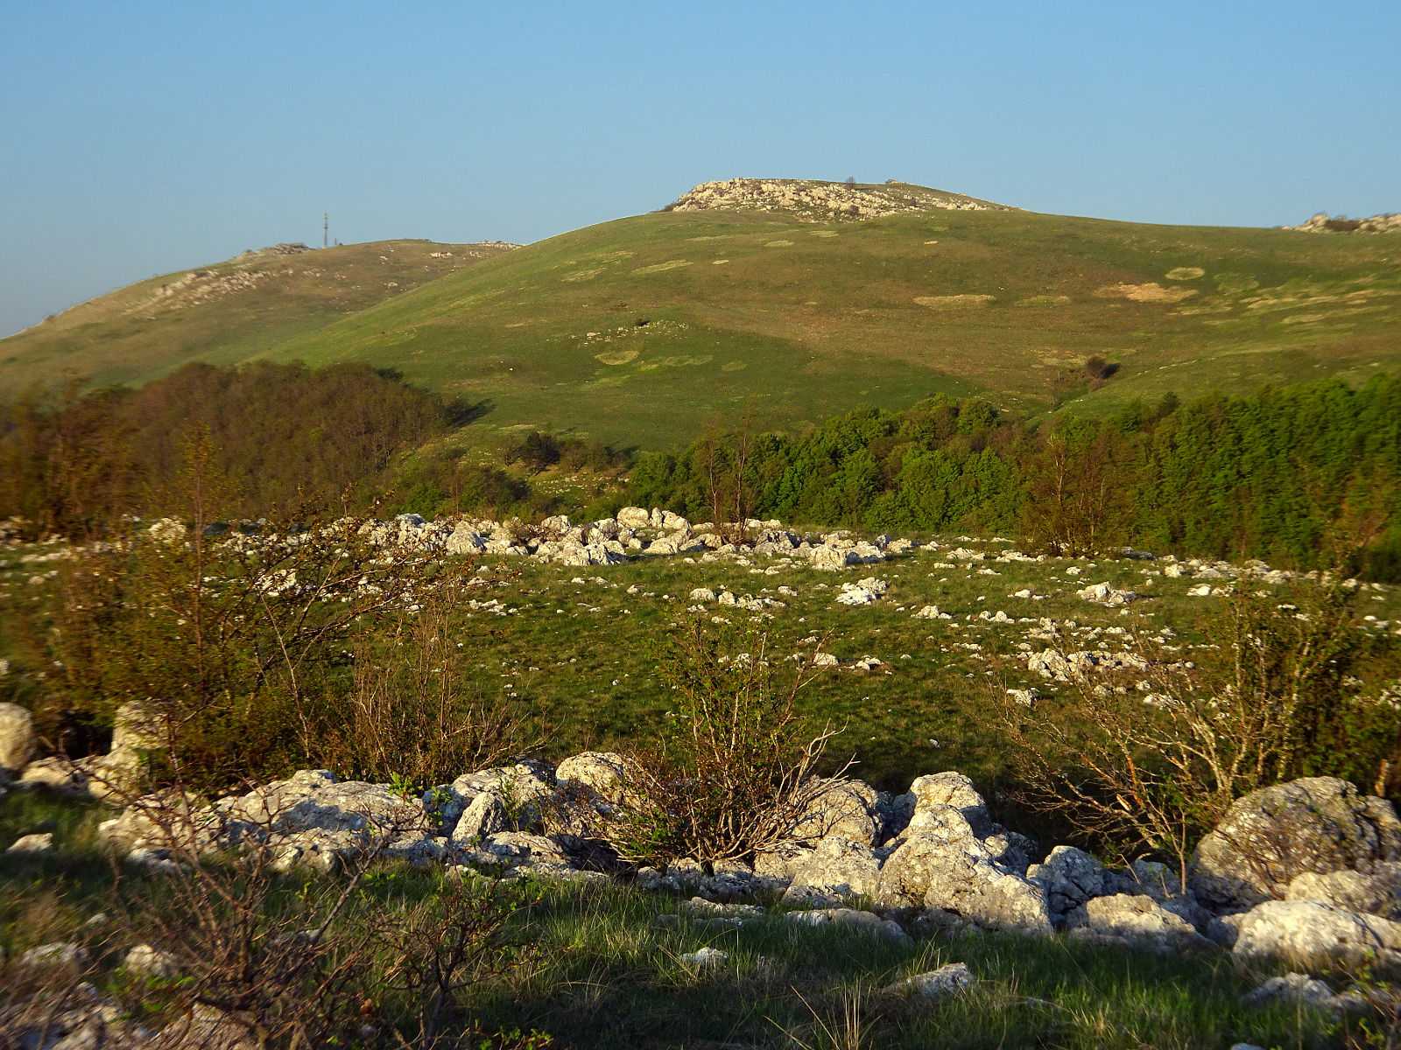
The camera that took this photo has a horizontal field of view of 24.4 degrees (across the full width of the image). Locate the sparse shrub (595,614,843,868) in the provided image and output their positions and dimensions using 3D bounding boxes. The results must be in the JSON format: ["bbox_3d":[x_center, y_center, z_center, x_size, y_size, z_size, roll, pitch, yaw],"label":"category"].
[{"bbox_3d":[0.090,0.930,13.900,1.080,1.100,0.950,0,1,0],"label":"sparse shrub"}]

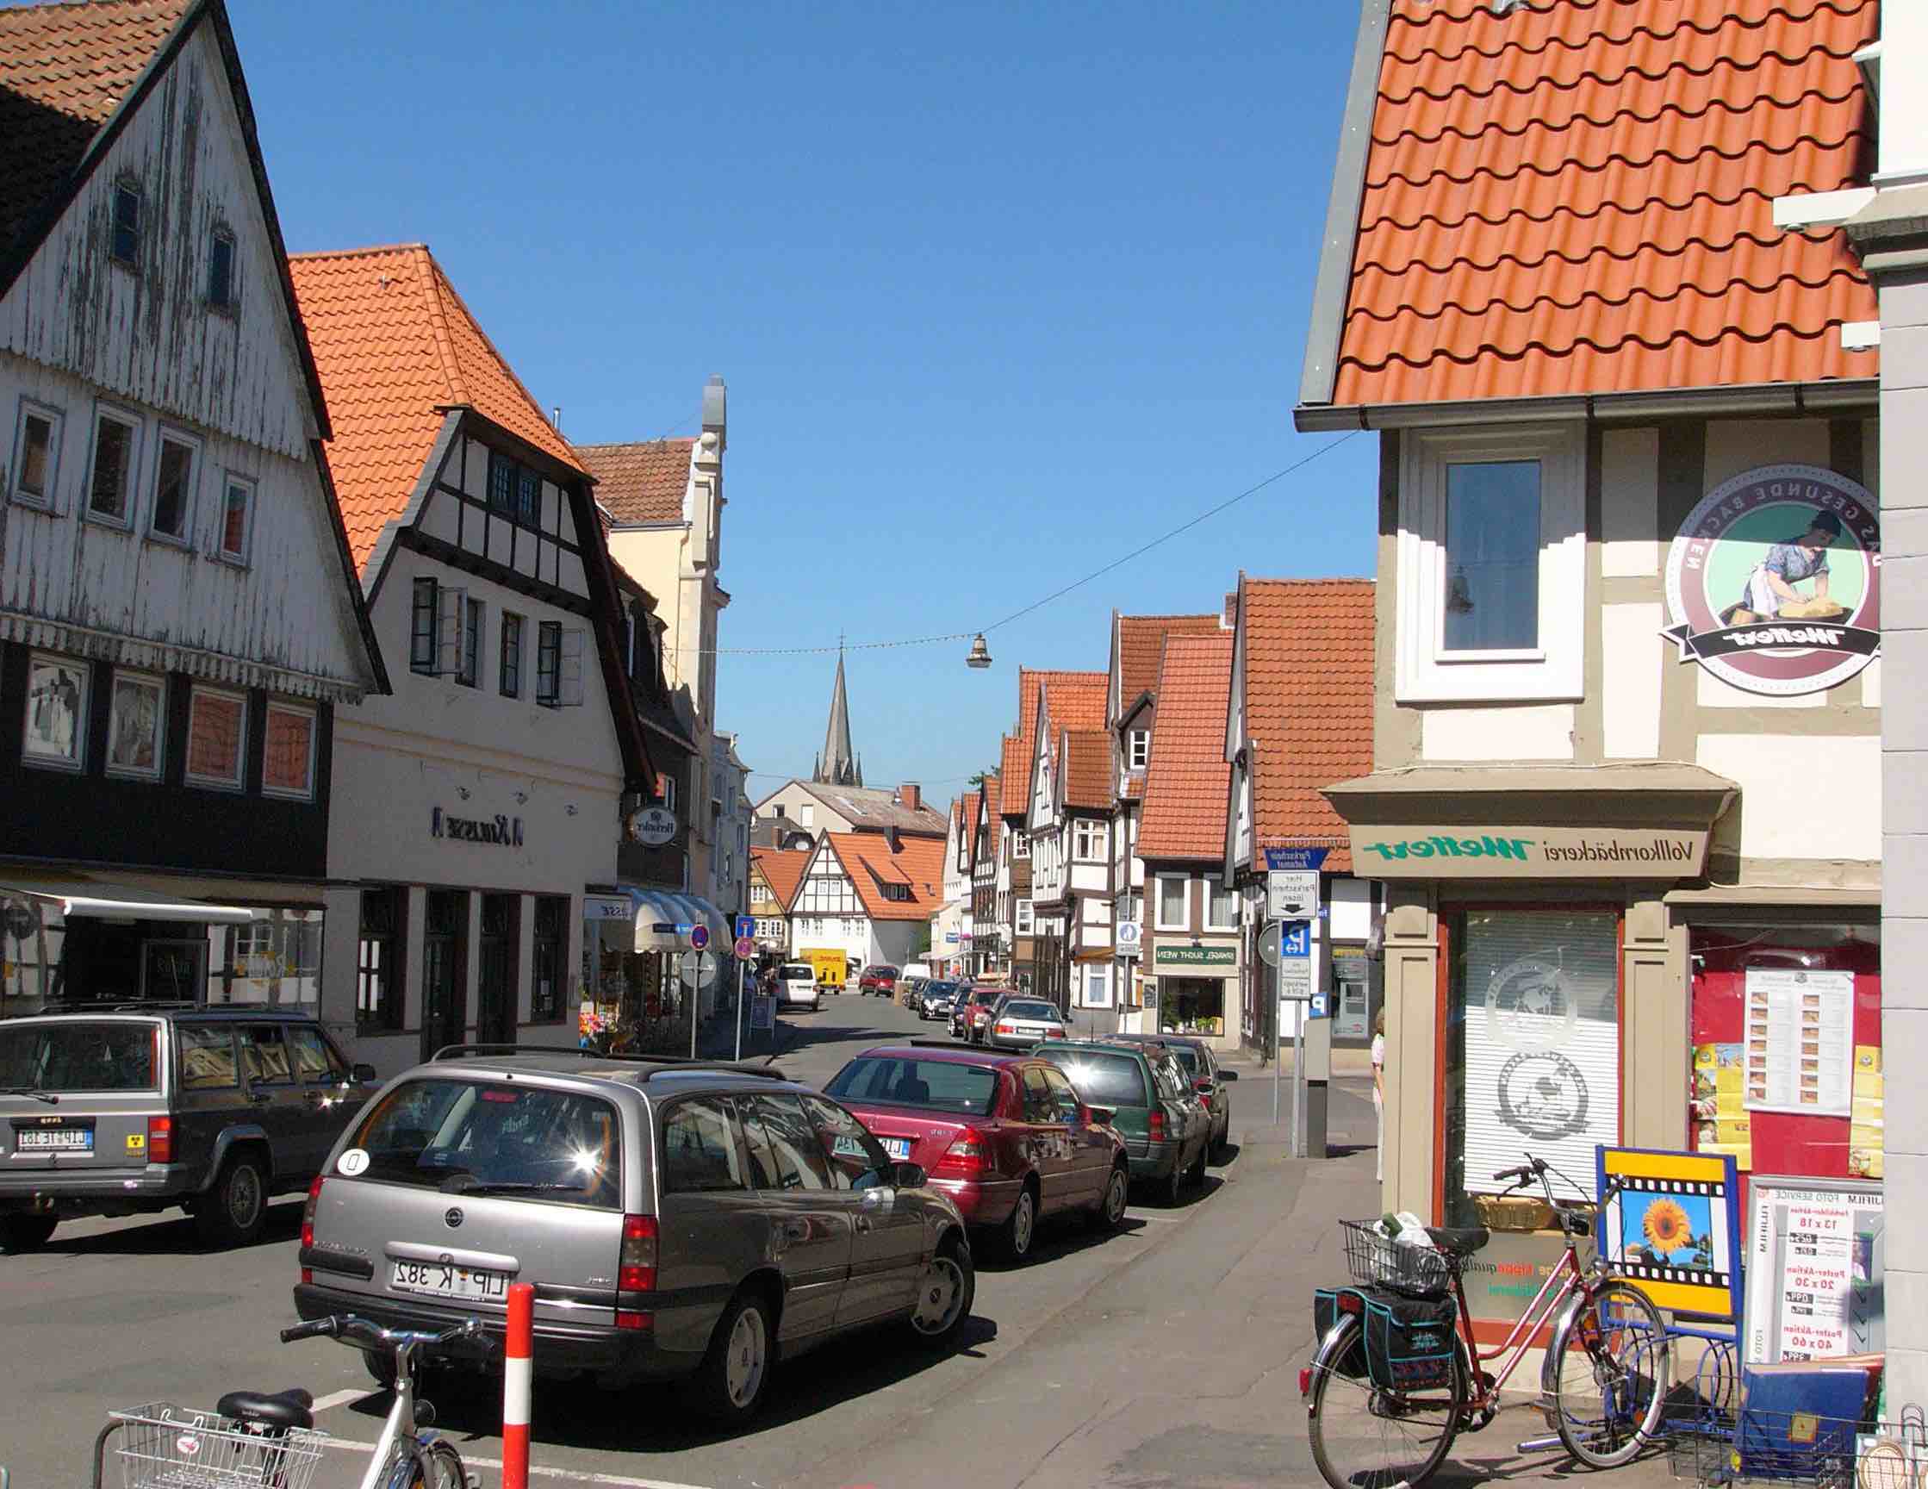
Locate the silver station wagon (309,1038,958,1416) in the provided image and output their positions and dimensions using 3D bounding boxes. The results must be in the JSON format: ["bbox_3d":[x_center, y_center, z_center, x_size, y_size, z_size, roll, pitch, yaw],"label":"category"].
[{"bbox_3d":[-1.299,2.257,11.862,1.770,1.520,4.740,1,-6,17],"label":"silver station wagon"}]

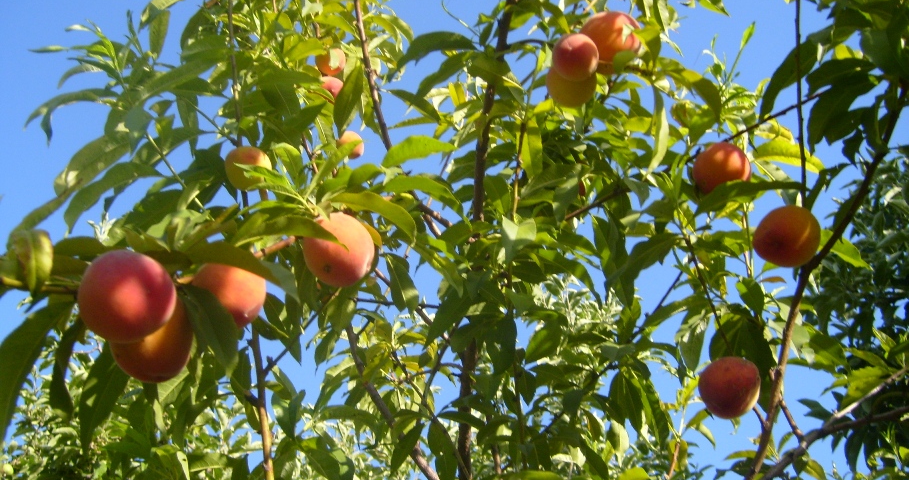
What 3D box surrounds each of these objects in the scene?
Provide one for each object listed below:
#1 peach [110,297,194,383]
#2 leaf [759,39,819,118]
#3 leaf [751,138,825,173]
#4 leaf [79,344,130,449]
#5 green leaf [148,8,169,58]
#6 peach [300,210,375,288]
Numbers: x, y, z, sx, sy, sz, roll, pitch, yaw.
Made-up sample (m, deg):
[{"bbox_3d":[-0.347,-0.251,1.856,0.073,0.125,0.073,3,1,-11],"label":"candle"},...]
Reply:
[{"bbox_3d":[-0.250,0.083,0.760,0.070,0.070,0.070,0,-20,0],"label":"peach"},{"bbox_3d":[0.356,-0.172,0.980,0.020,0.124,0.033,29,-22,32],"label":"leaf"},{"bbox_3d":[0.406,-0.102,1.120,0.092,0.035,0.035,11,-12,3],"label":"leaf"},{"bbox_3d":[-0.323,0.144,0.850,0.033,0.110,0.028,20,-9,4],"label":"leaf"},{"bbox_3d":[-0.488,-0.342,1.520,0.030,0.100,0.012,3,-25,-18],"label":"green leaf"},{"bbox_3d":[-0.105,0.009,0.830,0.067,0.067,0.067,0,-22,0],"label":"peach"}]

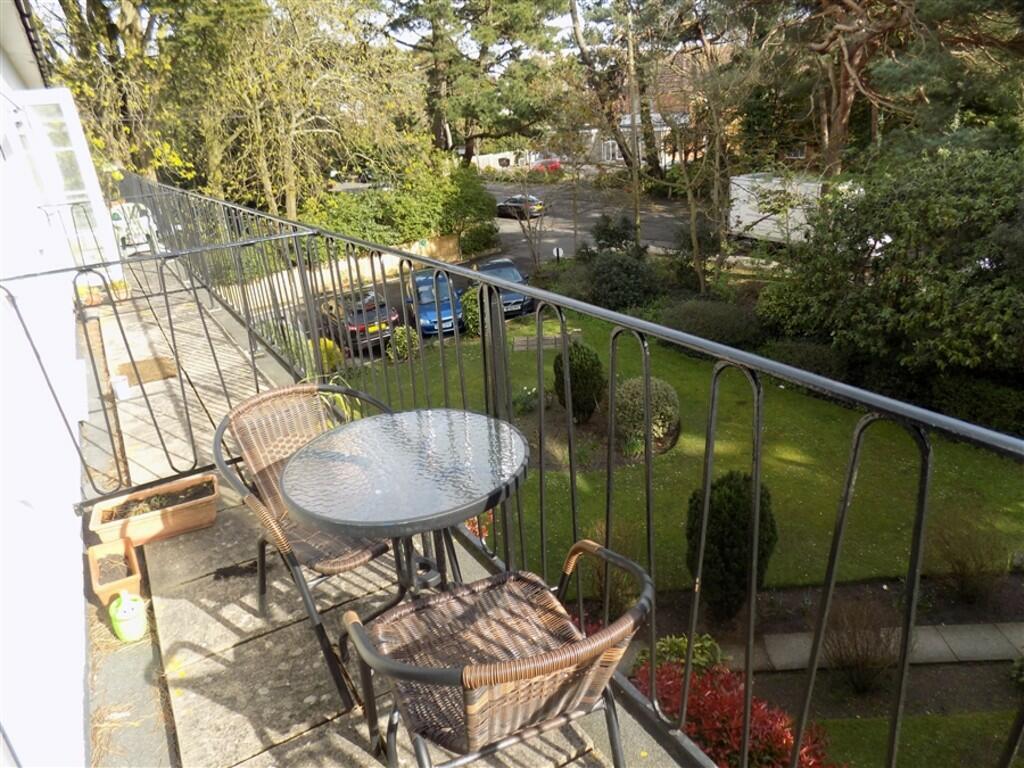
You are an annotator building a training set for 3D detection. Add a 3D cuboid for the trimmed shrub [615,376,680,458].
[{"bbox_3d":[2.716,0.676,13.723,1.380,1.550,1.380,1,22,11],"label":"trimmed shrub"}]

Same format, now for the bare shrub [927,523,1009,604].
[{"bbox_3d":[5.621,2.262,8.455,0.880,1.080,0.880,11,26,35],"label":"bare shrub"}]

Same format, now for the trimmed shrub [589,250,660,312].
[{"bbox_3d":[3.813,-3.596,23.145,2.350,1.900,2.350,0,21,9],"label":"trimmed shrub"}]

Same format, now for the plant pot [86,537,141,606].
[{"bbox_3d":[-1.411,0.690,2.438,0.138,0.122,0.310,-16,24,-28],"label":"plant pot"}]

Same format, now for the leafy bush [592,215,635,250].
[{"bbox_3d":[5.225,-7.803,34.719,2.220,1.830,2.220,0,21,9],"label":"leafy bush"}]

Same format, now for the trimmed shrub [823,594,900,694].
[{"bbox_3d":[3.691,2.836,7.237,0.780,1.120,0.780,8,24,29],"label":"trimmed shrub"}]

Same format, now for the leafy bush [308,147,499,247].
[{"bbox_3d":[-5.421,-8.570,32.224,8.800,4.500,3.800,-16,24,-28],"label":"leafy bush"}]

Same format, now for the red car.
[{"bbox_3d":[4.056,-25.632,80.000,3.950,1.470,1.720,-8,22,-11],"label":"red car"}]

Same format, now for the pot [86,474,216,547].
[{"bbox_3d":[-1.438,0.545,2.792,0.455,0.145,0.220,-13,22,-22],"label":"pot"}]

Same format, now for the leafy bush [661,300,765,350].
[{"bbox_3d":[5.616,-1.599,19.173,2.300,1.550,3.100,-16,24,-28],"label":"leafy bush"}]

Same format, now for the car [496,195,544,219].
[{"bbox_3d":[0.550,-13.140,50.300,1.780,1.430,4.450,-17,24,-31],"label":"car"}]

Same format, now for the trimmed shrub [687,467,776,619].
[{"bbox_3d":[2.893,2.159,9.013,1.180,2.200,1.180,4,22,19],"label":"trimmed shrub"}]

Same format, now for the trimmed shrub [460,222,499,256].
[{"bbox_3d":[-1.633,-7.559,35.305,2.070,1.790,2.070,-4,21,-2],"label":"trimmed shrub"}]

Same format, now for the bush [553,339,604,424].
[{"bbox_3d":[1.384,-0.006,14.259,1.080,1.780,1.080,-2,21,6],"label":"bush"}]

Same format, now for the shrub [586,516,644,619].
[{"bbox_3d":[1.315,2.389,8.580,0.780,1.320,0.780,-1,21,8],"label":"shrub"}]

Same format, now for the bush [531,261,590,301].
[{"bbox_3d":[1.909,-3.761,25.271,2.150,1.560,2.150,-2,21,5],"label":"bush"}]

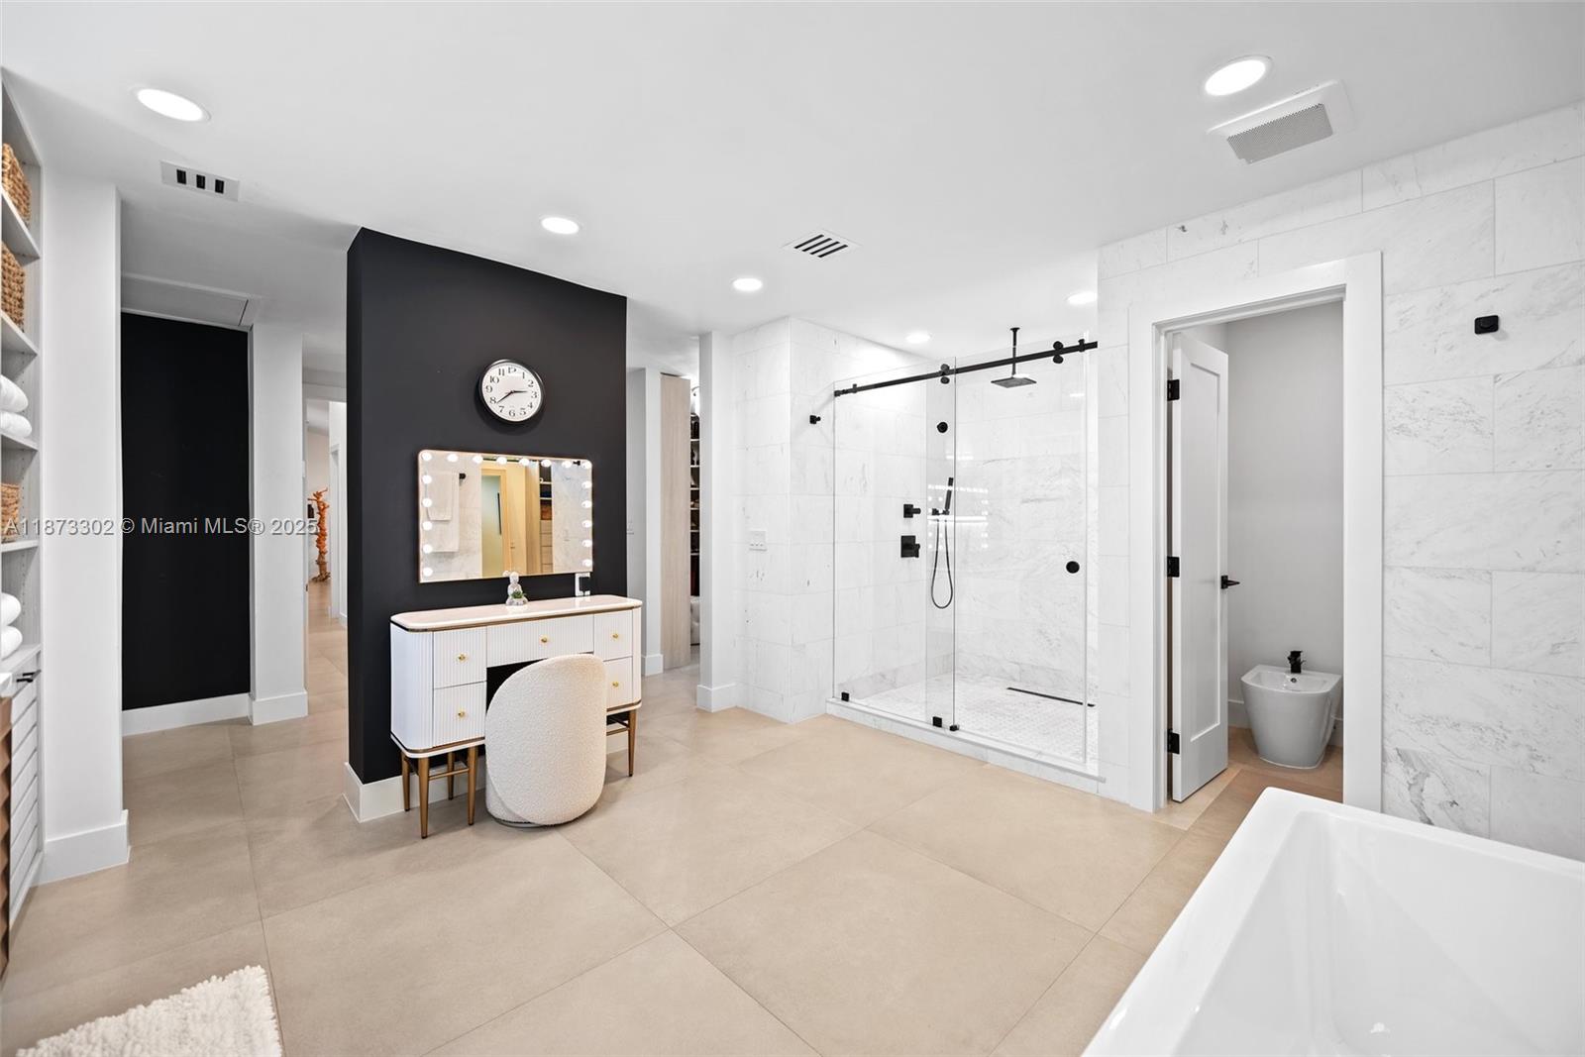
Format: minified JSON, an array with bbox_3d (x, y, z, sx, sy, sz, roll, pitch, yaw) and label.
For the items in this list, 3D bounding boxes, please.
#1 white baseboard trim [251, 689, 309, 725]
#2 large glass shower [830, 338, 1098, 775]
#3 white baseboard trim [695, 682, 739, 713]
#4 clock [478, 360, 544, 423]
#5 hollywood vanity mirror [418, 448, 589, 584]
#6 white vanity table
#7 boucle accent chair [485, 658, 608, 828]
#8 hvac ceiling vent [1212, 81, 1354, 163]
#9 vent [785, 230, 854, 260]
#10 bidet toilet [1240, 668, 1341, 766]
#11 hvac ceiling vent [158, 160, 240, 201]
[{"bbox_3d":[-3.233,1.112,3.884,0.262,0.145,0.220,-1,1,-43],"label":"white baseboard trim"},{"bbox_3d":[0.822,0.092,3.386,0.060,2.020,1.615,-1,1,-45],"label":"large glass shower"},{"bbox_3d":[-0.505,1.106,4.091,0.205,0.150,0.165,-1,1,-43],"label":"white baseboard trim"},{"bbox_3d":[-1.308,-0.633,2.888,0.295,0.295,0.050,-1,1,-42],"label":"clock"},{"bbox_3d":[-1.312,-0.051,2.904,0.782,0.580,0.045,-1,1,-42],"label":"hollywood vanity mirror"},{"bbox_3d":[-1.194,0.781,2.777,0.985,0.840,0.380,-1,1,-42],"label":"white vanity table"},{"bbox_3d":[-1.090,0.867,2.758,0.490,0.670,0.490,-1,1,-42],"label":"boucle accent chair"},{"bbox_3d":[1.530,-1.233,1.927,0.310,0.030,0.320,-1,1,-43],"label":"hvac ceiling vent"},{"bbox_3d":[0.131,-1.258,2.755,0.240,0.020,0.245,-1,1,-43],"label":"vent"},{"bbox_3d":[2.674,0.993,3.322,0.590,0.400,0.355,-1,1,-43],"label":"bidet toilet"},{"bbox_3d":[-2.143,-1.250,2.235,0.205,0.020,0.200,-1,1,-43],"label":"hvac ceiling vent"}]

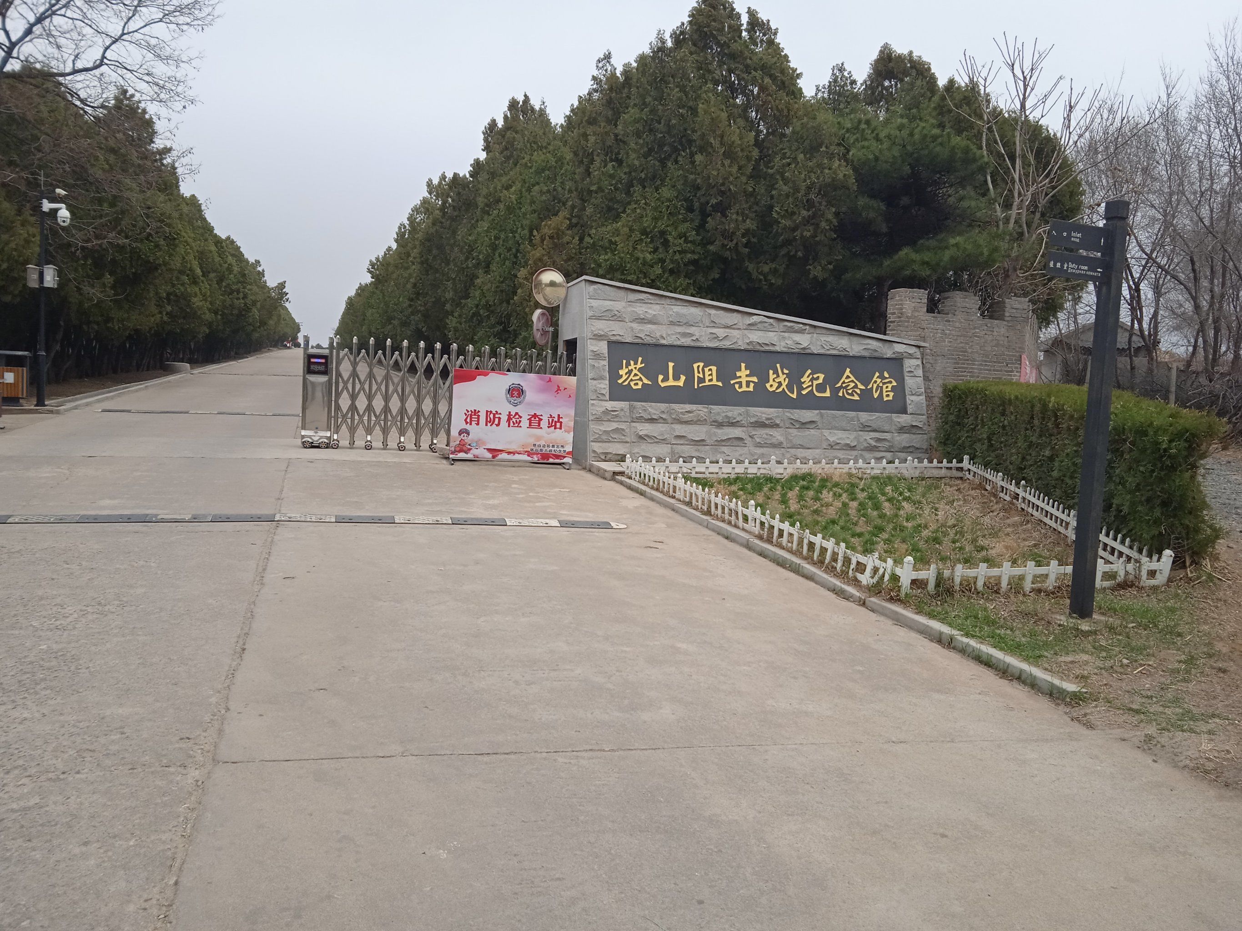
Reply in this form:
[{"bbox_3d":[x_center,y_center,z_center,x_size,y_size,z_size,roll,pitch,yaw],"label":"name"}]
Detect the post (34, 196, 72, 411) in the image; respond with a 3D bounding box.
[{"bbox_3d":[-10.229,-2.994,17.958,0.750,3.850,0.400,3,5,-6],"label":"post"}]

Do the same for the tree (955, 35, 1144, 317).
[{"bbox_3d":[8.109,-4.100,19.649,3.600,7.800,3.200,3,5,0],"label":"tree"}]

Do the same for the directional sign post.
[{"bbox_3d":[2.838,-0.334,6.313,0.700,2.660,0.150,1,6,-27],"label":"directional sign post"}]

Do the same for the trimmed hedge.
[{"bbox_3d":[5.228,-0.173,12.691,0.750,1.360,9.400,4,5,7],"label":"trimmed hedge"}]

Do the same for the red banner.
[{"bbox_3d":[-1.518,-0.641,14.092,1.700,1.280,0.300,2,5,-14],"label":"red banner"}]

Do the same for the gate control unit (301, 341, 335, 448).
[{"bbox_3d":[-4.482,-1.085,14.890,0.430,1.630,0.500,2,5,-15],"label":"gate control unit"}]

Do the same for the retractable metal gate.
[{"bbox_3d":[-2.428,-1.025,15.406,3.850,1.650,0.500,2,5,-15],"label":"retractable metal gate"}]

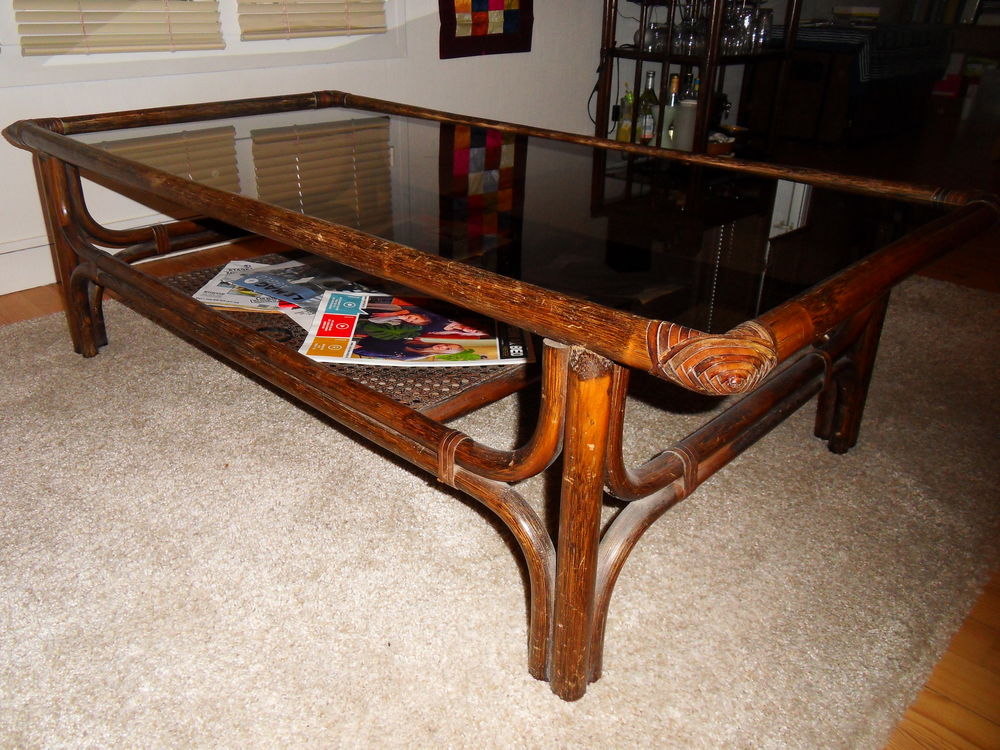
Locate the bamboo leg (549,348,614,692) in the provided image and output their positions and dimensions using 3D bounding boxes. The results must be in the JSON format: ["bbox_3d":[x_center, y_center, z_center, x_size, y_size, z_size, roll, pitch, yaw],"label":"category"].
[{"bbox_3d":[0.076,0.156,0.737,0.043,0.393,0.043,1,25,-1],"label":"bamboo leg"}]

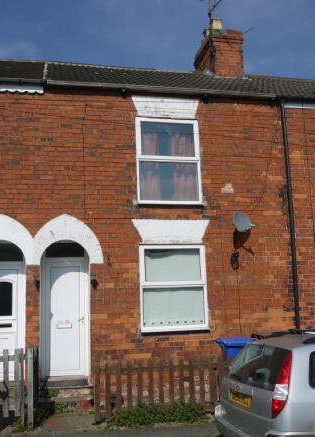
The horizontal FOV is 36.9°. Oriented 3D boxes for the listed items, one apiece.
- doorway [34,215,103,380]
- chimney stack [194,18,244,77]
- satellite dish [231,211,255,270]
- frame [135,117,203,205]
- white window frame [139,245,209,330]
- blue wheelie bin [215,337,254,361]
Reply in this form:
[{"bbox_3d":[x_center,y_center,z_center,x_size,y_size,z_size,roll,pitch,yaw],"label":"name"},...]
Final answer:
[{"bbox_3d":[-1.476,1.296,7.890,1.142,2.729,0.300,0,-9,-11],"label":"doorway"},{"bbox_3d":[1.673,-4.247,12.623,0.844,1.925,1.400,0,-9,-11],"label":"chimney stack"},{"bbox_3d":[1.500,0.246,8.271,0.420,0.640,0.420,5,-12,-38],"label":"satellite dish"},{"bbox_3d":[0.215,-1.047,8.549,1.188,1.607,0.100,0,-9,-11],"label":"frame"},{"bbox_3d":[0.298,1.199,8.191,1.193,1.483,0.100,0,-9,-11],"label":"white window frame"},{"bbox_3d":[1.307,2.472,7.654,0.730,1.070,0.580,0,-9,-11],"label":"blue wheelie bin"}]

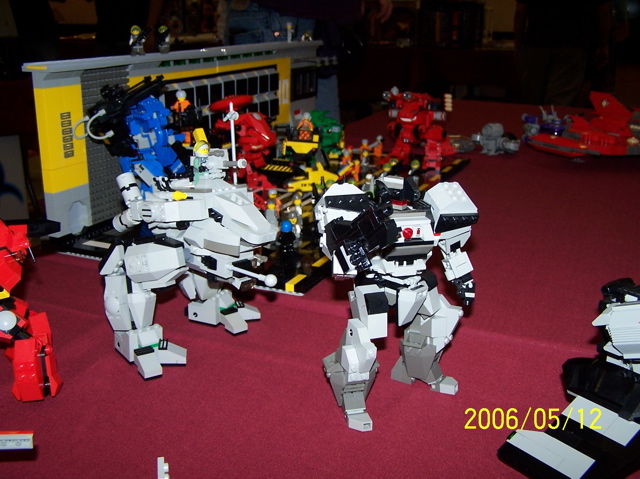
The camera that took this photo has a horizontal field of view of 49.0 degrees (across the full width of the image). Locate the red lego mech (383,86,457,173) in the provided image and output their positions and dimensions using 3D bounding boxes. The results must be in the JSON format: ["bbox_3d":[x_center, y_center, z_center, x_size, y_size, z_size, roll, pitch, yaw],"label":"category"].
[{"bbox_3d":[0.194,-0.226,1.391,0.123,0.156,0.108,8,19,20],"label":"red lego mech"}]

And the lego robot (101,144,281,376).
[{"bbox_3d":[-0.104,0.007,0.626,0.148,0.190,0.142,9,20,25],"label":"lego robot"}]

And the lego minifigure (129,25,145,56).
[{"bbox_3d":[-0.255,-0.278,0.977,0.024,0.042,0.015,-2,18,-10],"label":"lego minifigure"}]

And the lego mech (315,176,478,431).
[{"bbox_3d":[0.053,0.043,0.534,0.122,0.182,0.092,-4,18,-16],"label":"lego mech"}]

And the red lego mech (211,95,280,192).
[{"bbox_3d":[-0.112,-0.146,1.109,0.112,0.163,0.118,8,19,20],"label":"red lego mech"}]

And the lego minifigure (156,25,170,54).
[{"bbox_3d":[-0.231,-0.295,1.033,0.023,0.042,0.015,6,18,16],"label":"lego minifigure"}]

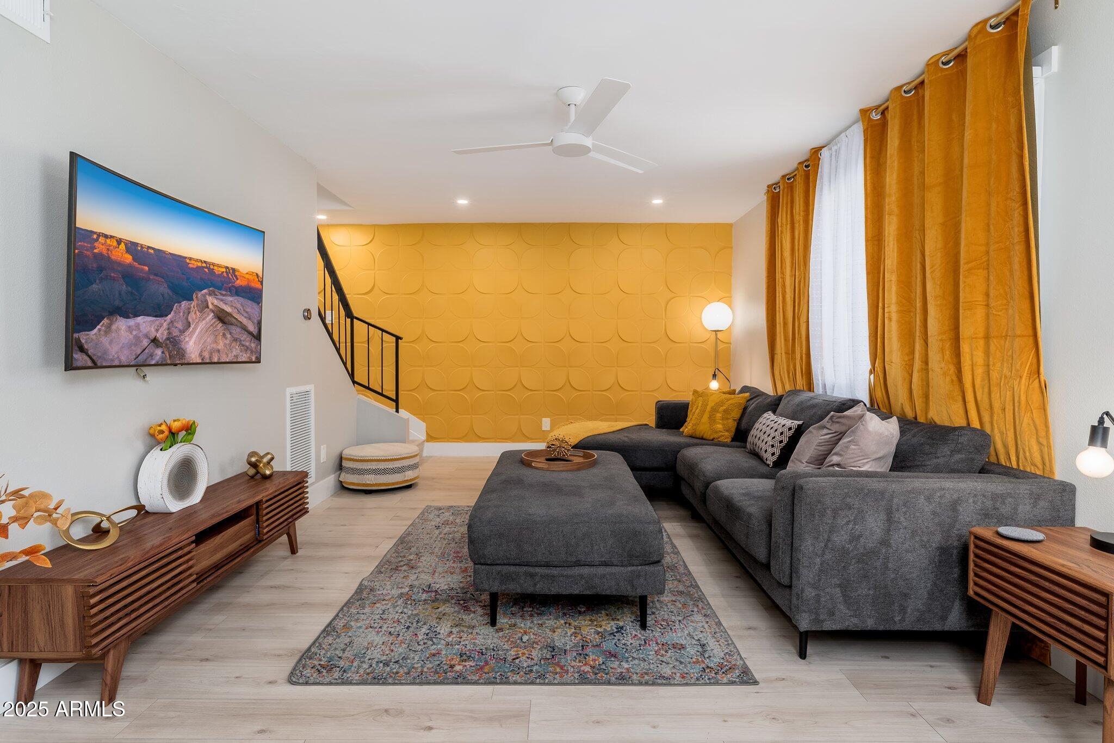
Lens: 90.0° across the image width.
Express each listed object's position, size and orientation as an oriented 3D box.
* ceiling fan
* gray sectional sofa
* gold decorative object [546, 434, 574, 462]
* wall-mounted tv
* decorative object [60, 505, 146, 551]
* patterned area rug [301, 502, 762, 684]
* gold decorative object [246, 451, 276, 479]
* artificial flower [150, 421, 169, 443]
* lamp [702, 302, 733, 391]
[{"bbox_3d":[0.032,-1.254,2.747,1.180,0.300,1.170,0,3,0],"label":"ceiling fan"},{"bbox_3d":[0.874,0.576,3.433,1.850,0.845,2.930,0,3,0],"label":"gray sectional sofa"},{"bbox_3d":[0.016,0.466,3.424,0.165,0.155,0.165,0,3,0],"label":"gold decorative object"},{"bbox_3d":[-1.642,-0.380,2.418,0.090,0.705,1.230,3,3,0],"label":"wall-mounted tv"},{"bbox_3d":[-1.625,0.558,2.079,0.220,0.100,0.360,0,3,0],"label":"decorative object"},{"bbox_3d":[-0.126,1.014,2.954,1.600,0.012,2.120,0,3,0],"label":"patterned area rug"},{"bbox_3d":[-1.574,0.495,2.988,0.150,0.145,0.145,0,3,0],"label":"gold decorative object"},{"bbox_3d":[-1.632,0.248,2.286,0.080,0.088,0.080,0,3,0],"label":"artificial flower"},{"bbox_3d":[1.535,0.122,5.368,0.310,1.579,0.310,0,3,0],"label":"lamp"}]

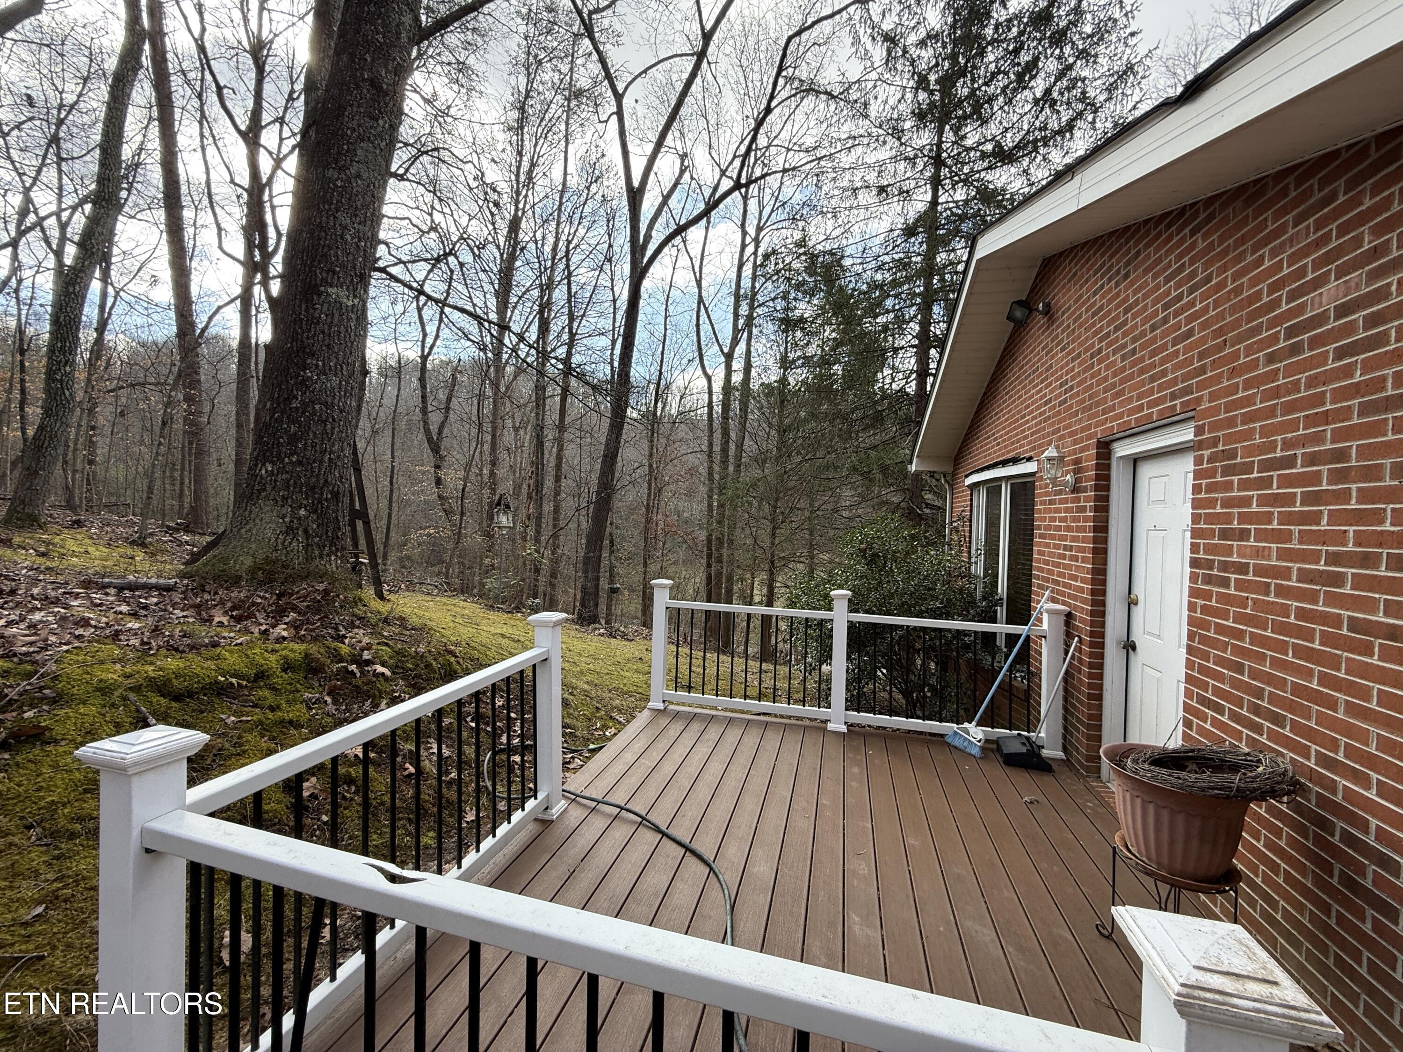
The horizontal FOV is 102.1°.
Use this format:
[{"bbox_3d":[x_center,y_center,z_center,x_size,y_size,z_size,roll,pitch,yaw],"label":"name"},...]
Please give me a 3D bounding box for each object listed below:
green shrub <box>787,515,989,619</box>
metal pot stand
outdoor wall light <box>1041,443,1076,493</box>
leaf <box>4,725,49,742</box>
[{"bbox_3d":[1.846,0.856,5.679,2.000,1.950,1.800,1,1,14],"label":"green shrub"},{"bbox_3d":[1.789,1.434,2.147,0.410,0.380,0.410,1,1,14],"label":"metal pot stand"},{"bbox_3d":[2.501,-0.420,3.993,0.205,0.355,0.145,1,1,14],"label":"outdoor wall light"},{"bbox_3d":[-2.972,0.905,2.500,0.080,0.035,0.140,19,5,33],"label":"leaf"}]

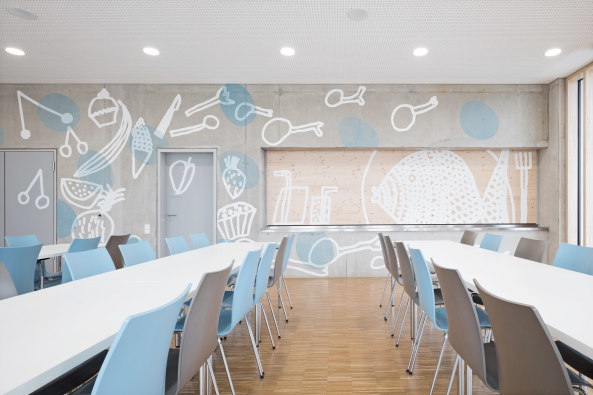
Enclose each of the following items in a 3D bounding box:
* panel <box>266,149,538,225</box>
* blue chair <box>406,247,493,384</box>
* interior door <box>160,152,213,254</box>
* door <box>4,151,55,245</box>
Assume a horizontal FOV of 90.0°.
[{"bbox_3d":[1.820,-0.180,5.030,4.620,1.270,0.080,0,-1,0],"label":"panel"},{"bbox_3d":[0.983,0.751,1.830,0.500,0.860,0.460,0,-1,3],"label":"blue chair"},{"bbox_3d":[-1.780,0.280,4.900,0.870,2.070,0.100,0,-1,0],"label":"interior door"},{"bbox_3d":[-4.340,0.277,4.830,0.830,2.070,0.100,0,-1,0],"label":"door"}]

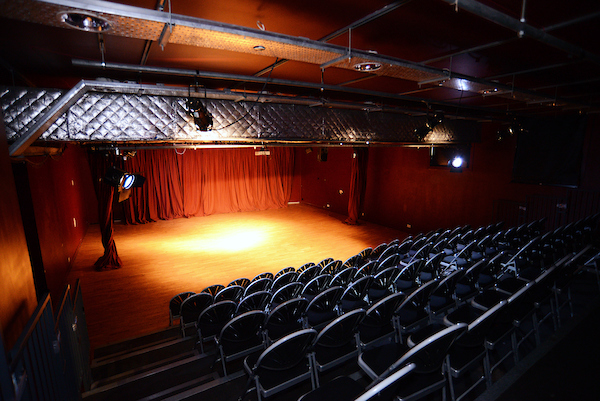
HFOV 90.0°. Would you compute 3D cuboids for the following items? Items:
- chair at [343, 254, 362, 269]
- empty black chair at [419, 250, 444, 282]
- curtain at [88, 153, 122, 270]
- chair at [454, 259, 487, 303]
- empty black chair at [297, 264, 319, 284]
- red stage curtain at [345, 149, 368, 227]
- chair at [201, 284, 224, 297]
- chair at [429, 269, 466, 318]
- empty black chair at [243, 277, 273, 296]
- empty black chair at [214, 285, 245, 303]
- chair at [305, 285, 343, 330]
[{"bbox_3d":[0.979,1.429,6.080,0.470,0.800,0.500,-6,11,-32],"label":"chair"},{"bbox_3d":[1.904,1.124,4.512,0.480,0.800,0.470,-7,11,-32],"label":"empty black chair"},{"bbox_3d":[-4.756,0.245,7.327,0.620,2.950,0.420,-6,12,-31],"label":"curtain"},{"bbox_3d":[1.936,1.027,3.528,0.480,0.800,0.470,-7,11,-32],"label":"chair"},{"bbox_3d":[0.104,1.526,5.560,0.470,0.800,0.500,-6,11,-32],"label":"empty black chair"},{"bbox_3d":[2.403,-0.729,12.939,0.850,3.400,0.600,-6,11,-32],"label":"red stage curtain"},{"bbox_3d":[-1.536,1.733,5.143,0.460,0.815,0.510,-6,12,-31],"label":"chair"},{"bbox_3d":[1.522,1.075,3.269,0.480,0.800,0.470,-7,11,-32],"label":"chair"},{"bbox_3d":[-0.712,1.627,4.956,0.480,0.800,0.470,-7,11,-32],"label":"empty black chair"},{"bbox_3d":[-1.080,1.553,4.459,0.460,0.815,0.510,-6,12,-31],"label":"empty black chair"},{"bbox_3d":[0.251,1.312,3.516,0.470,0.800,0.500,-6,11,-32],"label":"chair"}]

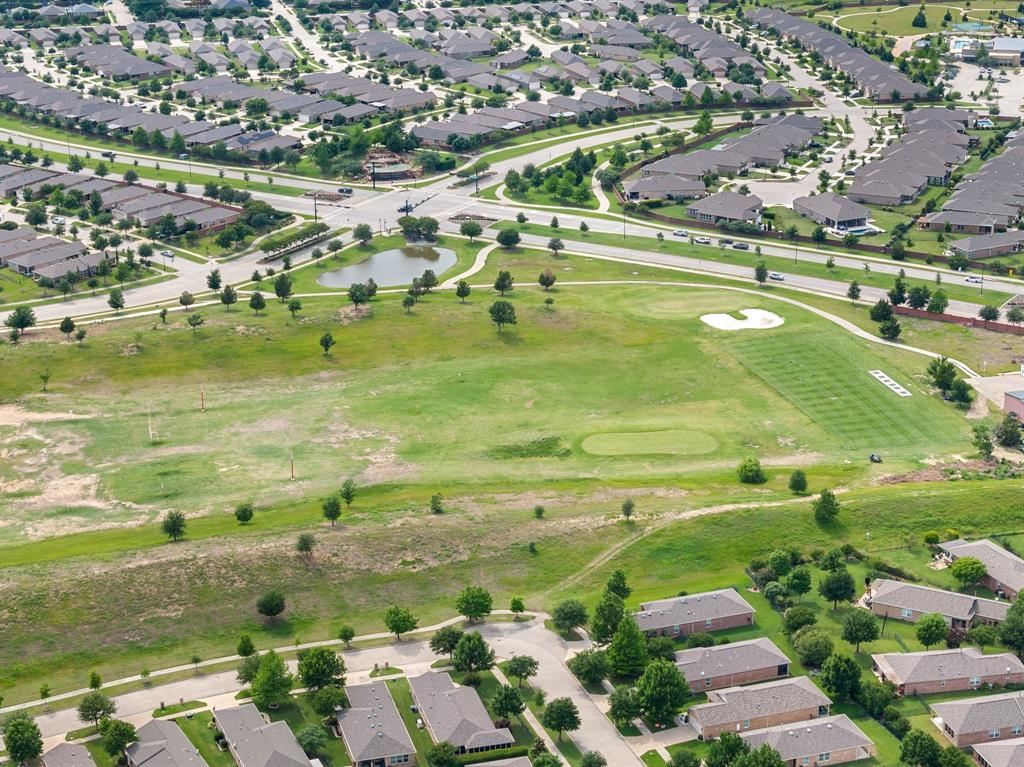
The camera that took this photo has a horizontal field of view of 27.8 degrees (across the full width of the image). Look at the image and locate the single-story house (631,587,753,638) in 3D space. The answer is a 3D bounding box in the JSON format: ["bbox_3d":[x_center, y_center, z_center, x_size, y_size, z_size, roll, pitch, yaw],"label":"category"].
[{"bbox_3d":[35.480,46.150,420.090,25.710,5.200,11.380,-7,21,-19],"label":"single-story house"}]

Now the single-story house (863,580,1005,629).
[{"bbox_3d":[88.520,44.970,423.280,27.240,5.300,11.280,9,21,23],"label":"single-story house"}]

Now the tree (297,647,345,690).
[{"bbox_3d":[-36.430,54.250,392.270,8.900,8.600,8.900,0,20,0],"label":"tree"}]

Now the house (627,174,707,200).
[{"bbox_3d":[47.770,-62.560,653.100,24.900,5.500,13.000,-2,20,-5],"label":"house"}]

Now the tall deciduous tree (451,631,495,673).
[{"bbox_3d":[-6.720,46.710,356.590,7.490,7.910,7.490,0,20,0],"label":"tall deciduous tree"}]

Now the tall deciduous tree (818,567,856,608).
[{"bbox_3d":[67.060,42.280,425.600,7.400,8.800,7.400,0,20,0],"label":"tall deciduous tree"}]

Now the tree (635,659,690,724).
[{"bbox_3d":[24.650,50.910,338.830,8.910,12.110,8.910,0,20,0],"label":"tree"}]

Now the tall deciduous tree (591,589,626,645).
[{"bbox_3d":[18.870,46.240,411.510,7.300,10.800,7.300,0,20,0],"label":"tall deciduous tree"}]

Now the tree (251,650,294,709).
[{"bbox_3d":[-40.050,49.550,346.400,7.110,10.020,7.110,0,20,0],"label":"tree"}]

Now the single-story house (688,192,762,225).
[{"bbox_3d":[75.810,-61.780,721.580,20.830,6.300,25.410,12,23,29],"label":"single-story house"}]

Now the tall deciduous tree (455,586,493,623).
[{"bbox_3d":[-8.150,44.820,420.570,7.400,7.400,7.400,0,20,0],"label":"tall deciduous tree"}]

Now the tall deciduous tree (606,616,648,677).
[{"bbox_3d":[22.370,50.030,398.780,8.200,12.200,8.200,0,20,0],"label":"tall deciduous tree"}]

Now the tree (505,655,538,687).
[{"bbox_3d":[1.910,54.800,394.180,6.200,6.300,6.200,0,20,0],"label":"tree"}]

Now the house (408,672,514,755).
[{"bbox_3d":[-9.770,60.020,380.990,12.910,5.300,29.370,-5,20,-15],"label":"house"}]

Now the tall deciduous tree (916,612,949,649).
[{"bbox_3d":[73.890,43.830,364.630,5.550,6.920,5.550,0,20,0],"label":"tall deciduous tree"}]

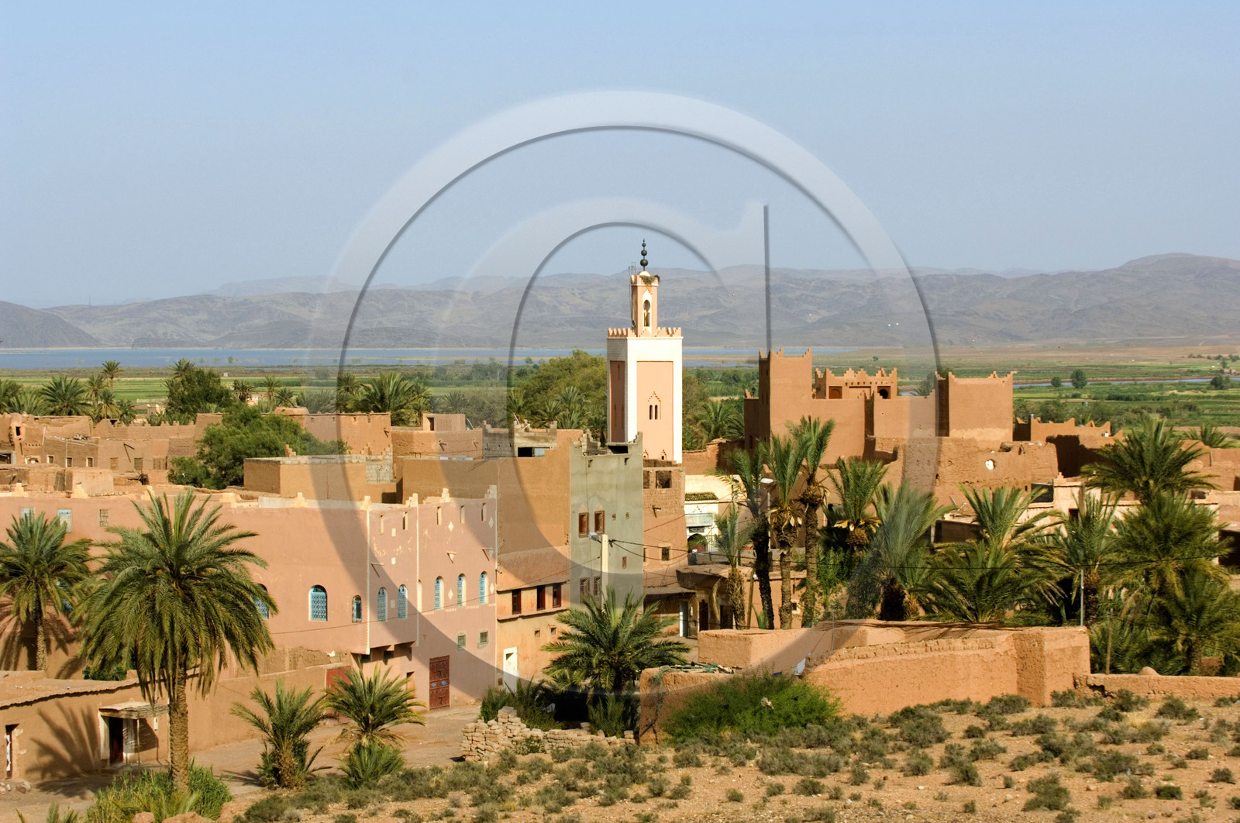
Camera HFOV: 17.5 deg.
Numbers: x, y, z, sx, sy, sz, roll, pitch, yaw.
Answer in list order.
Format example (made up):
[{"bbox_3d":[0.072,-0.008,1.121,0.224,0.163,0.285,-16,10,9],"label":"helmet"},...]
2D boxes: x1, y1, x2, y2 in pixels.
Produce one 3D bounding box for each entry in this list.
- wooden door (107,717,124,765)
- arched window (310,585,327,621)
[{"bbox_3d":[-20.651,13.503,165.000,0.120,1.970,1.120,0,1,24],"label":"wooden door"},{"bbox_3d":[-13.795,8.791,184.000,0.920,1.600,0.150,1,1,25],"label":"arched window"}]

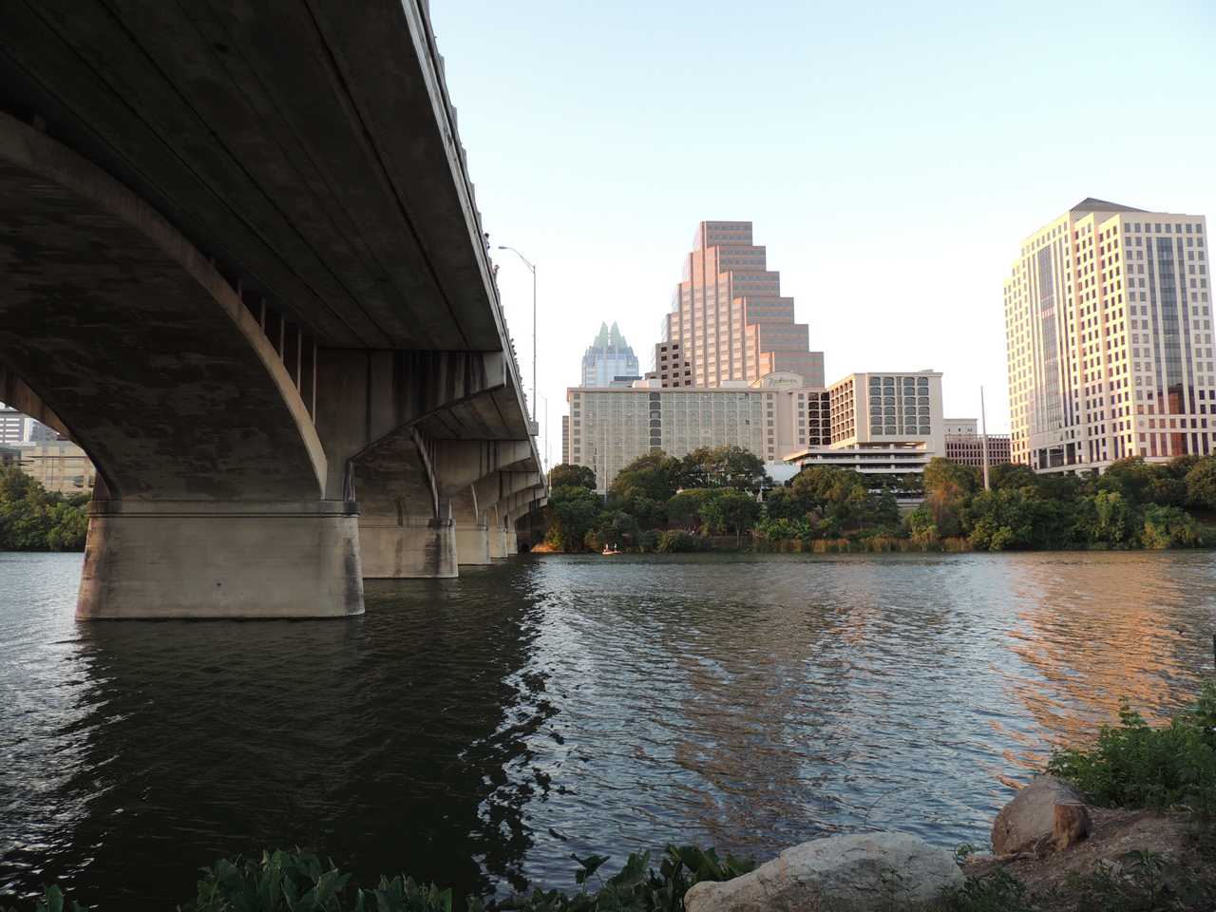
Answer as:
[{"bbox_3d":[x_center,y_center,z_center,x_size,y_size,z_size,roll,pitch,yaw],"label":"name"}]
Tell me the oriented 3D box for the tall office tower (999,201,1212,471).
[{"bbox_3d":[148.327,-33.348,254.331,30.500,93.000,59.000,0,-6,-3],"label":"tall office tower"}]

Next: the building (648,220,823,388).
[{"bbox_3d":[47.730,-34.391,340.037,85.000,116.500,28.000,-5,-7,41],"label":"building"}]

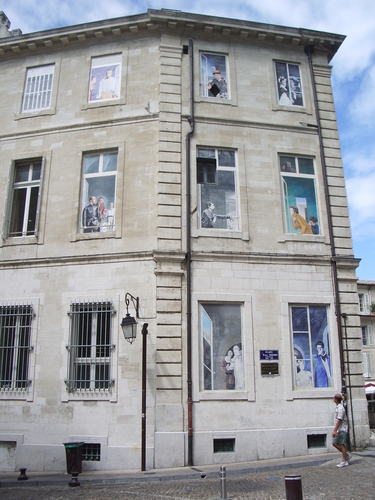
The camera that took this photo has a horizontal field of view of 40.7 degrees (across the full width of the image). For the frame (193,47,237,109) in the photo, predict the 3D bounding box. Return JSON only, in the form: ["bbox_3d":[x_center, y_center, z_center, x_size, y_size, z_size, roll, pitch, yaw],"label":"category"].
[{"bbox_3d":[0.907,-5.508,15.953,1.336,1.929,0.180,3,-15,-12],"label":"frame"}]

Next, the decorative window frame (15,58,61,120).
[{"bbox_3d":[-5.395,-5.828,18.302,1.605,2.315,0.200,-4,-16,12],"label":"decorative window frame"}]

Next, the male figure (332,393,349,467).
[{"bbox_3d":[3.989,4.663,13.122,0.460,1.750,0.480,2,-16,-8],"label":"male figure"}]

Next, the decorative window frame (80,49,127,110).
[{"bbox_3d":[-2.879,-6.017,17.779,1.625,2.275,0.200,-4,-16,12],"label":"decorative window frame"}]

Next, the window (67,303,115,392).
[{"bbox_3d":[-2.647,2.640,13.867,1.211,2.430,0.250,-4,-15,13],"label":"window"}]

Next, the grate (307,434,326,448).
[{"bbox_3d":[3.495,5.188,13.699,0.521,0.331,0.080,3,-15,-12],"label":"grate"}]

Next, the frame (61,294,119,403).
[{"bbox_3d":[-2.675,2.691,13.882,1.513,2.856,0.200,-4,-15,13],"label":"frame"}]

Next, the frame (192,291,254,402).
[{"bbox_3d":[0.966,2.607,13.823,1.612,2.957,0.200,3,-15,-12],"label":"frame"}]

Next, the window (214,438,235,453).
[{"bbox_3d":[1.049,5.553,14.352,0.625,0.364,0.150,3,-16,-11],"label":"window"}]

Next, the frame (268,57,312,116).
[{"bbox_3d":[3.666,-5.879,18.037,1.495,2.215,0.200,3,-16,-11],"label":"frame"}]

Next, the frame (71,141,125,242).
[{"bbox_3d":[-2.658,-1.749,15.018,1.530,2.997,0.200,-4,-15,13],"label":"frame"}]

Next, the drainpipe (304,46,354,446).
[{"bbox_3d":[4.696,-0.794,16.705,0.300,13.901,0.220,3,-16,-11],"label":"drainpipe"}]

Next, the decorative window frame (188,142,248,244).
[{"bbox_3d":[0.961,-1.774,14.984,1.702,2.961,0.200,3,-15,-12],"label":"decorative window frame"}]

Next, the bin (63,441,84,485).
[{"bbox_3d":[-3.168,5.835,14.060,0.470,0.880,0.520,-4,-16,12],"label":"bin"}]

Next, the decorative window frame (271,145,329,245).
[{"bbox_3d":[3.424,-1.718,15.537,1.600,3.083,0.200,3,-15,-12],"label":"decorative window frame"}]

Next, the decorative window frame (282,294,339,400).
[{"bbox_3d":[3.813,2.987,15.593,1.761,3.144,0.220,3,-16,-11],"label":"decorative window frame"}]

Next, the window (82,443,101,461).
[{"bbox_3d":[-2.808,5.824,14.555,0.694,0.474,0.100,-4,-16,12],"label":"window"}]

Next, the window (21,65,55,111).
[{"bbox_3d":[-4.869,-5.283,16.533,0.982,1.539,0.120,-4,-15,13],"label":"window"}]

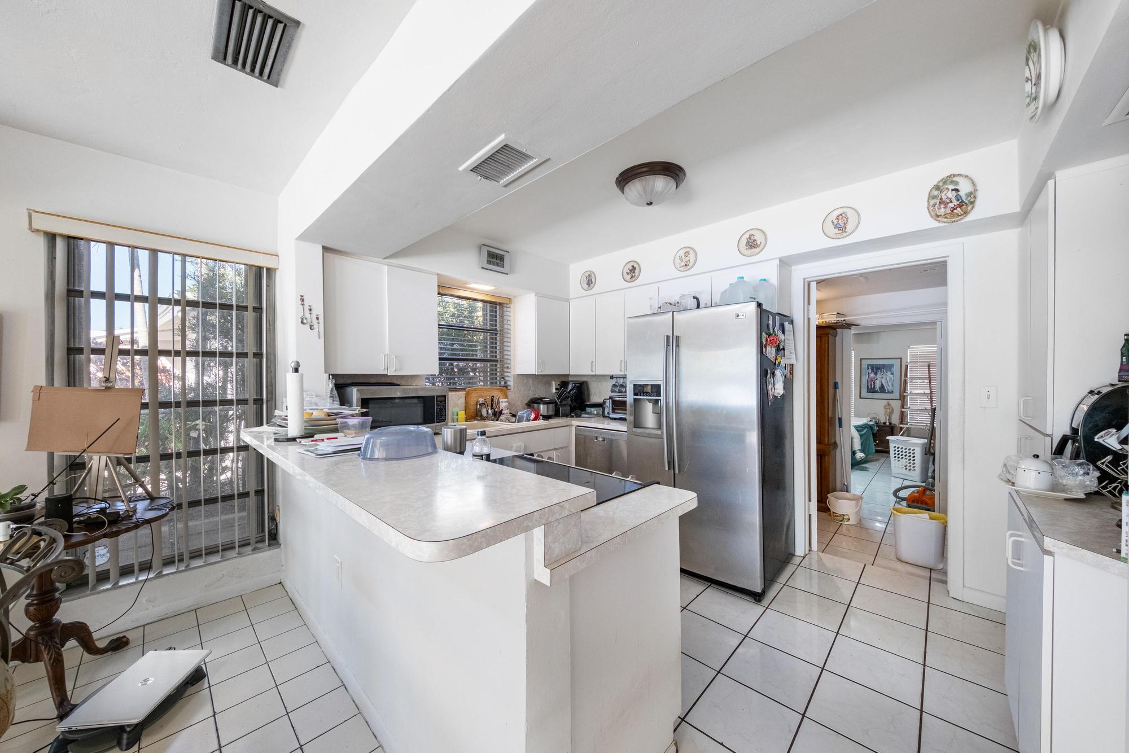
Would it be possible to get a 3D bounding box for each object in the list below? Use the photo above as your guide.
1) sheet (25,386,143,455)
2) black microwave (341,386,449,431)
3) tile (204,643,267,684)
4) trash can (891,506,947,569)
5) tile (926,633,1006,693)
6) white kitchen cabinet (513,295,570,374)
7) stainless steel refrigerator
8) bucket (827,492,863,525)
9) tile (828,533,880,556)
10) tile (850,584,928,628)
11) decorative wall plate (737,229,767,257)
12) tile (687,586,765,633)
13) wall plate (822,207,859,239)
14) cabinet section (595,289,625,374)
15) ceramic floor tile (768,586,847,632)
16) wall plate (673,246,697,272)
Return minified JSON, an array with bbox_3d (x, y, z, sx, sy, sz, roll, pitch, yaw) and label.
[{"bbox_3d":[-2.166,0.197,1.700,0.515,0.291,0.012,2,-4,1],"label":"sheet"},{"bbox_3d":[-1.216,0.238,2.658,0.460,0.322,0.608,0,0,44],"label":"black microwave"},{"bbox_3d":[-1.534,1.350,1.764,0.195,0.010,0.195,0,0,42],"label":"tile"},{"bbox_3d":[2.534,1.151,2.682,0.310,0.340,0.230,0,0,44],"label":"trash can"},{"bbox_3d":[1.918,1.350,1.765,0.327,0.010,0.327,0,0,45],"label":"tile"},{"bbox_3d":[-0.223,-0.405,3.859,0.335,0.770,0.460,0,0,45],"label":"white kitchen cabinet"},{"bbox_3d":[1.080,0.439,2.822,0.925,1.770,0.810,0,0,44],"label":"stainless steel refrigerator"},{"bbox_3d":[2.559,1.204,3.417,0.250,0.230,0.245,0,0,37],"label":"bucket"},{"bbox_3d":[2.293,1.327,2.975,0.299,0.010,0.299,0,0,44],"label":"tile"},{"bbox_3d":[1.887,1.331,2.188,0.331,0.010,0.331,0,0,44],"label":"tile"},{"bbox_3d":[1.342,-0.956,2.695,0.197,0.197,0.025,0,0,43],"label":"decorative wall plate"},{"bbox_3d":[0.932,1.339,2.167,0.326,0.010,0.326,0,0,45],"label":"tile"},{"bbox_3d":[1.720,-0.954,2.343,0.197,0.197,0.025,0,0,43],"label":"wall plate"},{"bbox_3d":[0.544,-0.409,3.664,0.350,0.785,0.320,0,0,44],"label":"cabinet section"},{"bbox_3d":[1.429,1.350,2.199,0.327,0.010,0.327,0,0,45],"label":"ceramic floor tile"},{"bbox_3d":[0.975,-0.945,3.037,0.197,0.197,0.025,0,0,43],"label":"wall plate"}]

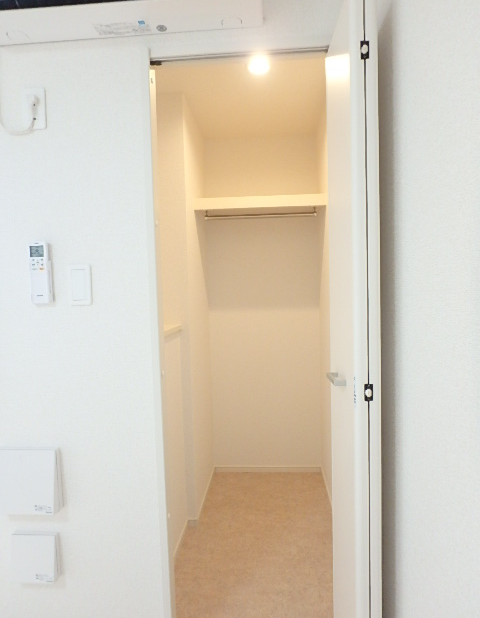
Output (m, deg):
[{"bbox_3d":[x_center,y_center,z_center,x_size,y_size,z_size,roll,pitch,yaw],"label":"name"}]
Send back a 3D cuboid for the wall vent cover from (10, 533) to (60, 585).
[{"bbox_3d":[-0.630,0.761,1.190,0.140,0.140,0.034,-1,4,4],"label":"wall vent cover"}]

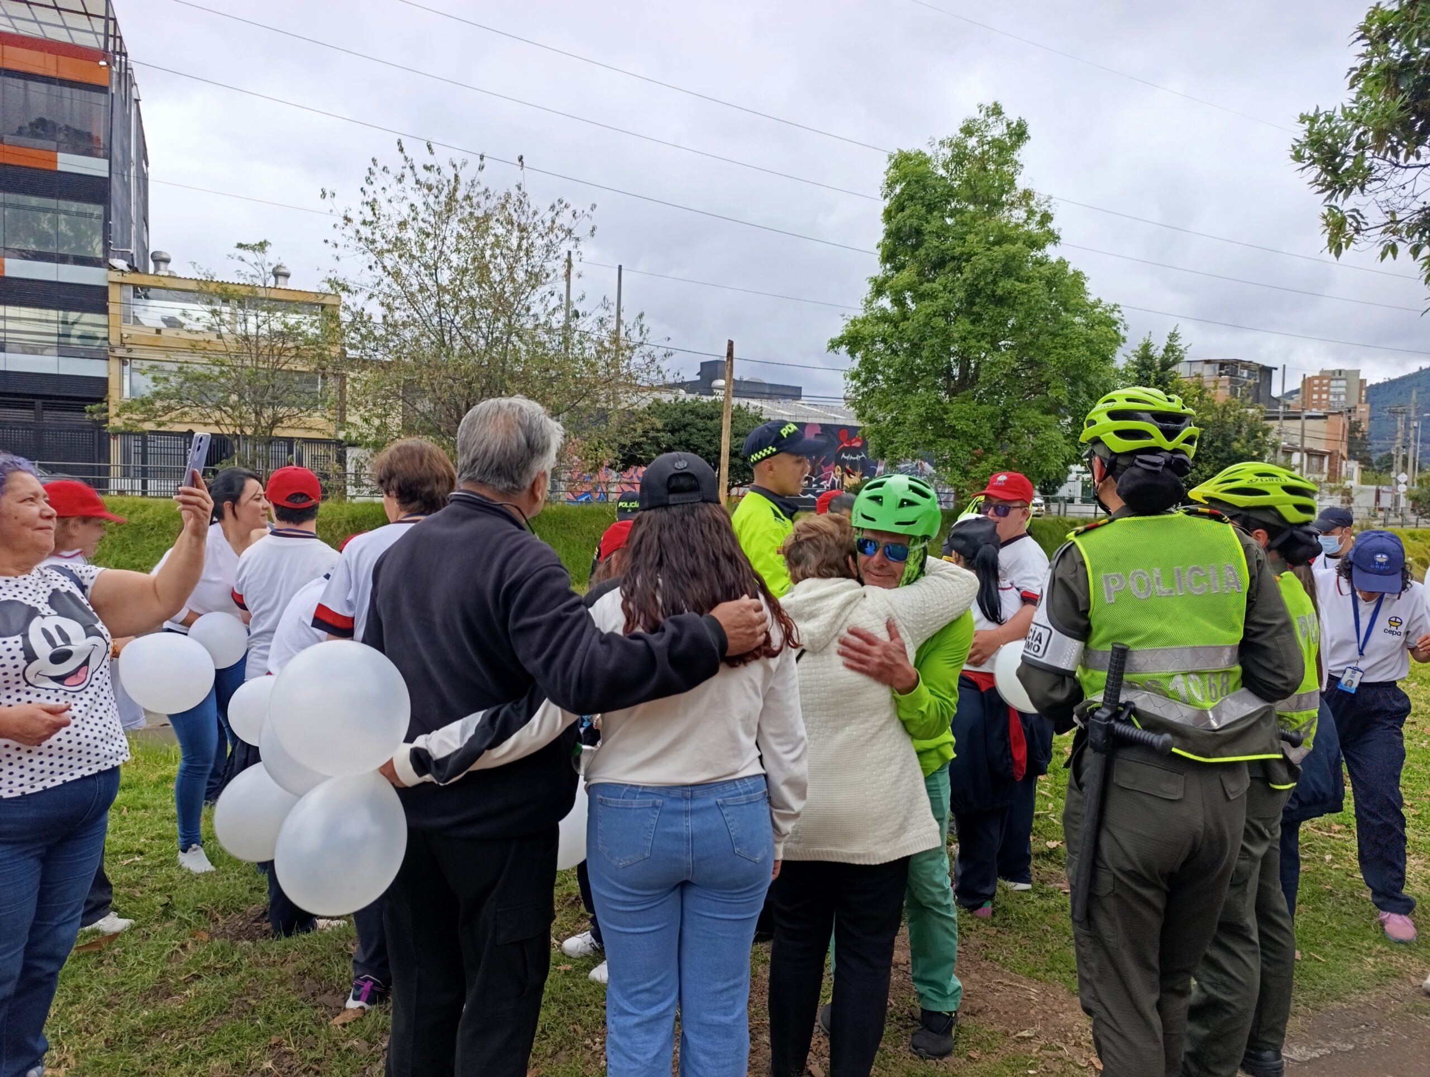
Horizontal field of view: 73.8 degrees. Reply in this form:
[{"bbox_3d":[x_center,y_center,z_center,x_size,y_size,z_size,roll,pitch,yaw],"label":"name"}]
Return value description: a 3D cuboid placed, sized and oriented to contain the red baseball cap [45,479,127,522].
[{"bbox_3d":[-2.220,-0.136,3.350,0.265,0.145,0.180,0,2,-33],"label":"red baseball cap"}]

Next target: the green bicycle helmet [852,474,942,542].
[{"bbox_3d":[0.511,-0.083,2.660,0.230,0.180,0.285,7,3,19],"label":"green bicycle helmet"}]

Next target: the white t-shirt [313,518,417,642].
[{"bbox_3d":[-0.931,0.215,2.880,0.520,0.620,0.320,1,2,-18],"label":"white t-shirt"}]

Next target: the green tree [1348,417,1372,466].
[{"bbox_3d":[63.850,-9.314,95.000,4.500,7.000,4.500,1,3,-24],"label":"green tree"}]

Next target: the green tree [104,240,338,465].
[{"bbox_3d":[-13.741,-4.866,27.000,6.600,7.200,6.000,1,3,-24],"label":"green tree"}]

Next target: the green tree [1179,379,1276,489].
[{"bbox_3d":[25.724,-4.706,48.000,5.400,6.600,5.000,2,2,24],"label":"green tree"}]

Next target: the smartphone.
[{"bbox_3d":[-1.202,-0.165,2.200,0.010,0.162,0.076,13,0,-7],"label":"smartphone"}]

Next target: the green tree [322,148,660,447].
[{"bbox_3d":[-6.921,-6.816,30.000,10.600,11.400,9.500,1,2,0],"label":"green tree"}]

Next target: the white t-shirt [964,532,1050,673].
[{"bbox_3d":[1.174,0.273,3.780,0.480,0.600,0.320,3,3,30],"label":"white t-shirt"}]

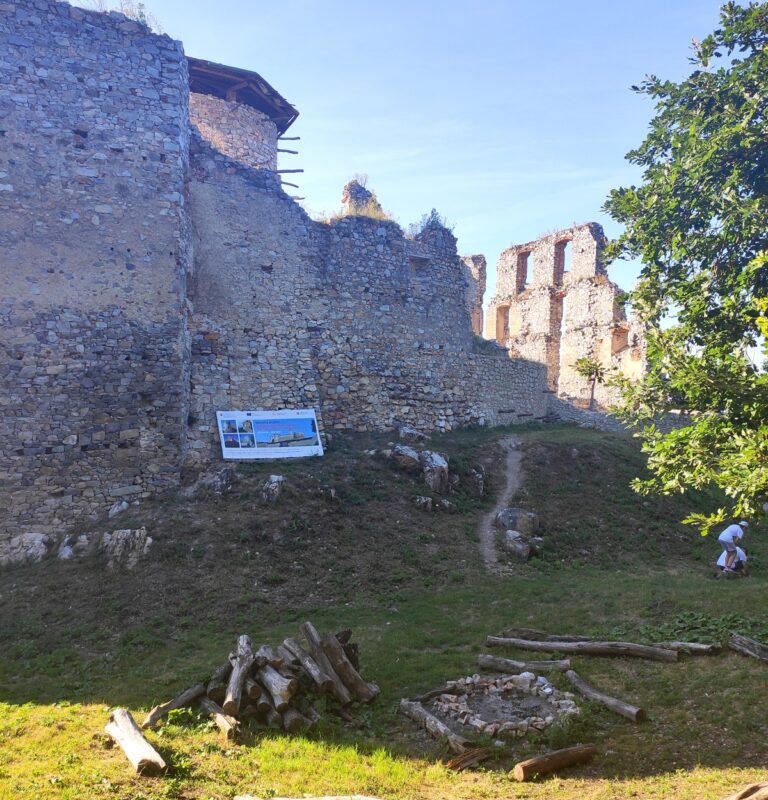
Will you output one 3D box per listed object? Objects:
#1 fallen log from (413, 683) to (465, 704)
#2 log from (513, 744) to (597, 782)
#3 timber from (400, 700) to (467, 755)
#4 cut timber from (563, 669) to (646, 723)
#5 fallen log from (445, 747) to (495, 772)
[{"bbox_3d":[0.819,4.296,10.782,0.829,0.120,0.140,1,1,-29],"label":"fallen log"},{"bbox_3d":[2.071,4.306,8.804,1.151,0.210,0.210,1,1,-29],"label":"log"},{"bbox_3d":[0.635,4.268,9.736,0.230,0.200,1.257,1,1,-30],"label":"timber"},{"bbox_3d":[3.210,4.309,10.803,0.270,0.190,1.515,1,1,-23],"label":"cut timber"},{"bbox_3d":[1.040,4.333,8.929,0.610,0.110,0.170,1,1,-36],"label":"fallen log"}]

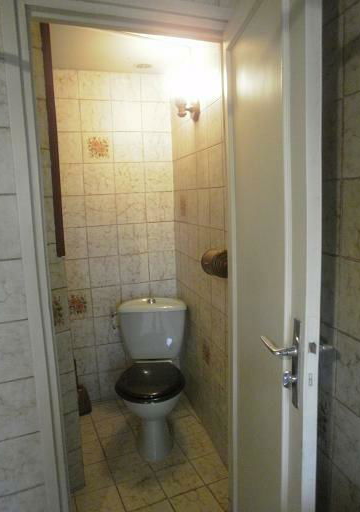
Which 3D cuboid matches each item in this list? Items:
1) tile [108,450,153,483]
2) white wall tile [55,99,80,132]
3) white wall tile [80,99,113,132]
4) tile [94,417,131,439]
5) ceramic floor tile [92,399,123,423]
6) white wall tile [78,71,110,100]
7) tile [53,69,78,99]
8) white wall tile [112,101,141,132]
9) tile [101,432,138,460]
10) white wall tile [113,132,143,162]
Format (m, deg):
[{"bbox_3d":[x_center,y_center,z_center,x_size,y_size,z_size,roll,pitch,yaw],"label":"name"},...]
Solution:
[{"bbox_3d":[-0.257,1.090,1.988,0.198,0.010,0.198,-5,8,-22],"label":"tile"},{"bbox_3d":[-0.711,-0.865,2.355,0.197,0.199,0.010,-4,9,-15],"label":"white wall tile"},{"bbox_3d":[-0.525,-0.881,2.405,0.197,0.199,0.010,-4,9,-15],"label":"white wall tile"},{"bbox_3d":[-0.416,1.062,2.365,0.197,0.010,0.197,-5,9,-23],"label":"tile"},{"bbox_3d":[-0.492,1.043,2.563,0.199,0.010,0.197,-5,9,-22],"label":"ceramic floor tile"},{"bbox_3d":[-0.536,-1.062,2.410,0.198,0.182,0.010,-4,8,-15],"label":"white wall tile"},{"bbox_3d":[-0.710,-1.064,2.375,0.158,0.160,0.010,-4,8,-17],"label":"tile"},{"bbox_3d":[-0.339,-0.896,2.456,0.197,0.199,0.010,-4,9,-15],"label":"white wall tile"},{"bbox_3d":[-0.340,1.084,2.190,0.197,0.010,0.197,-5,9,-23],"label":"tile"},{"bbox_3d":[-0.333,-0.702,2.483,0.197,0.199,0.010,-4,9,-15],"label":"white wall tile"}]

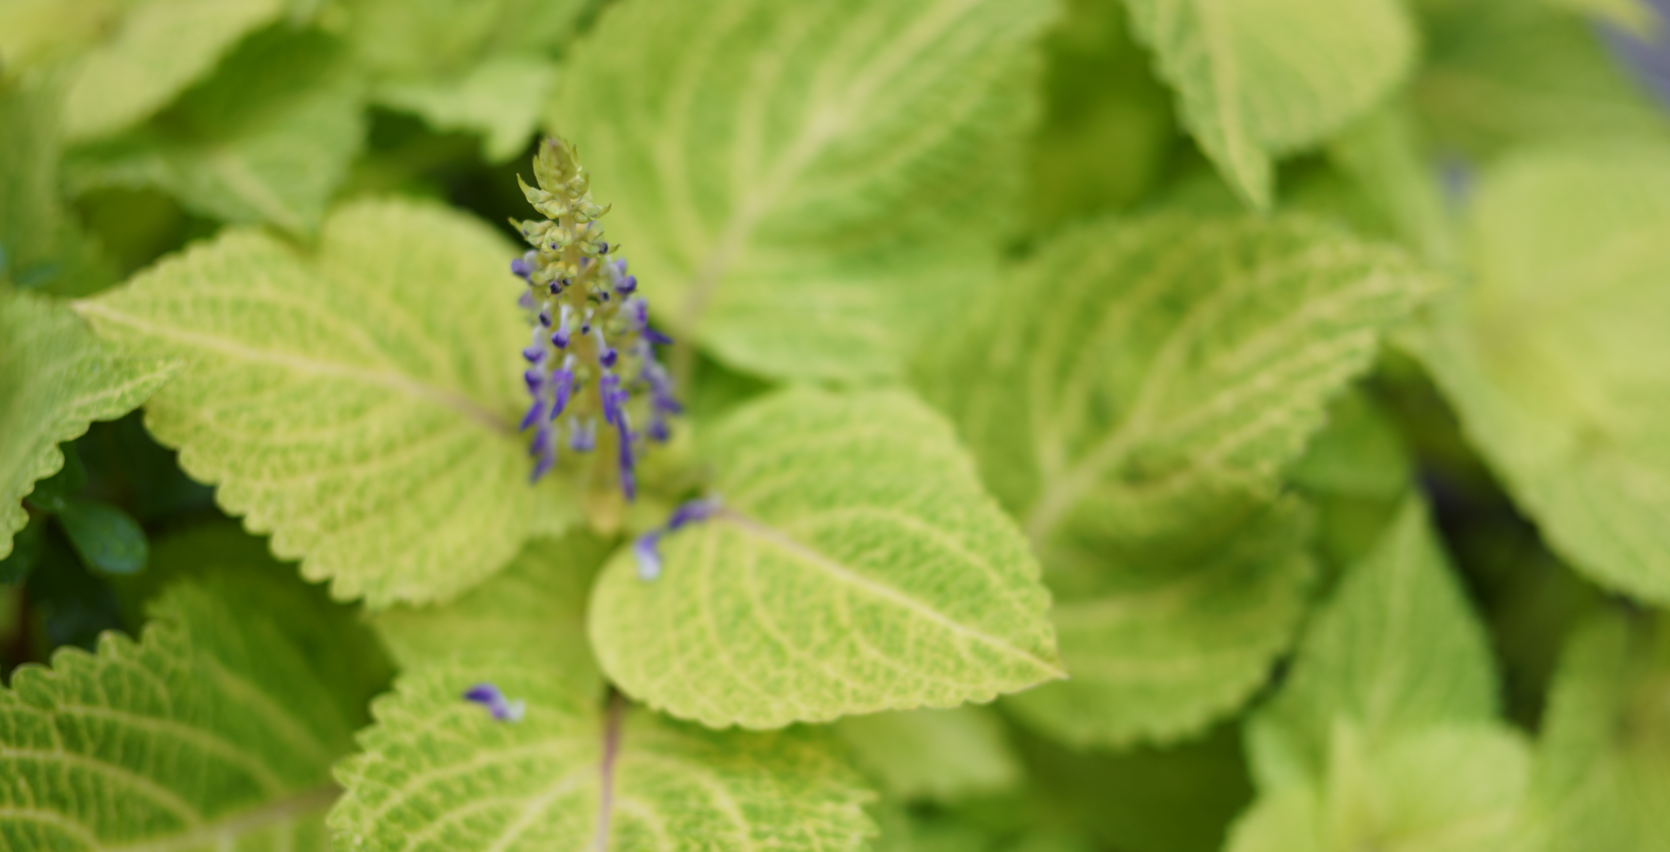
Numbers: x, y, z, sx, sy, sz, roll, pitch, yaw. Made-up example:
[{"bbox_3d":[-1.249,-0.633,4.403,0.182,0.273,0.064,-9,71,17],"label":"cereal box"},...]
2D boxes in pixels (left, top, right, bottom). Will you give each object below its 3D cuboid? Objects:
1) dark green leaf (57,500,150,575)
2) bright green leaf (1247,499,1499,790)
[{"bbox_3d":[-0.159,0.024,0.500,0.028,0.008,0.014,34,50,22],"label":"dark green leaf"},{"bbox_3d":[0.127,0.053,0.534,0.054,0.024,0.085,11,61,12],"label":"bright green leaf"}]

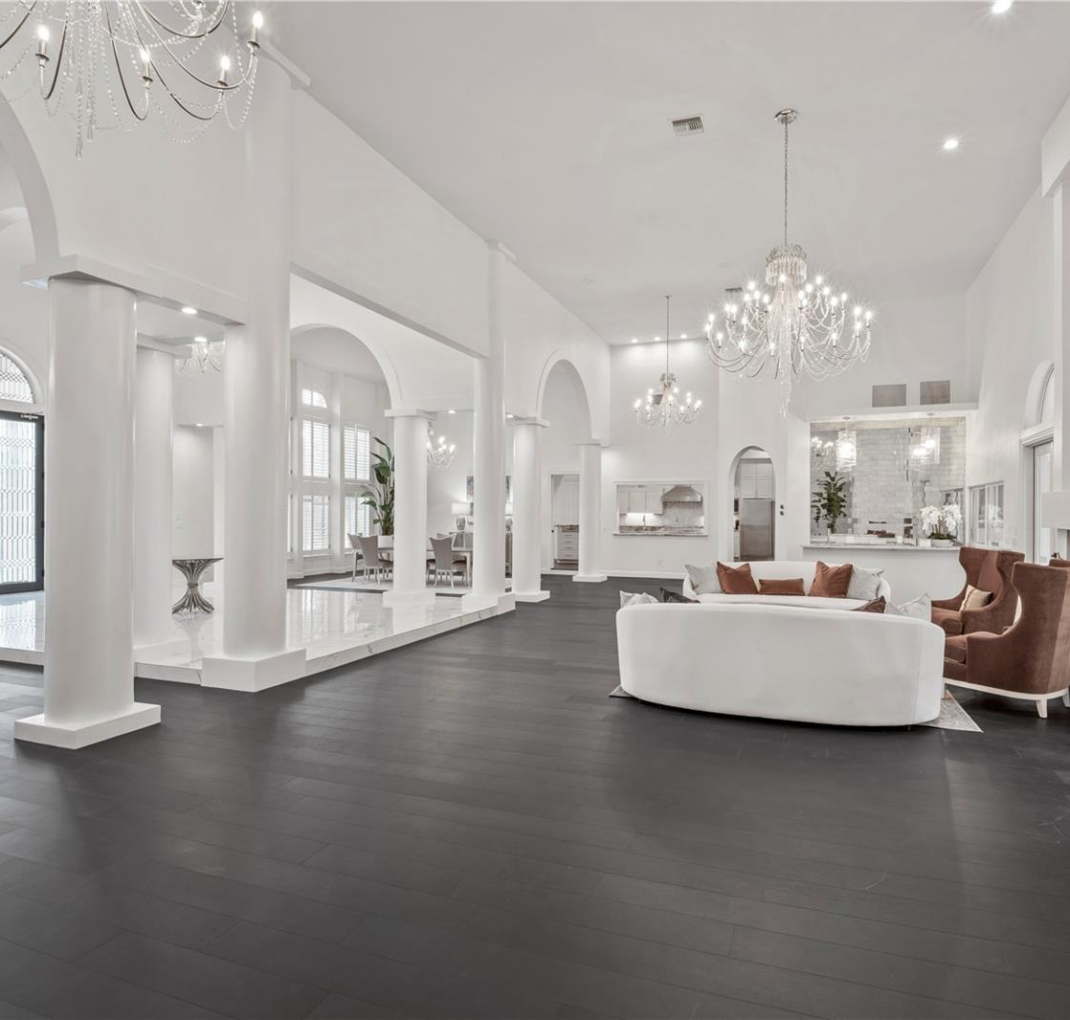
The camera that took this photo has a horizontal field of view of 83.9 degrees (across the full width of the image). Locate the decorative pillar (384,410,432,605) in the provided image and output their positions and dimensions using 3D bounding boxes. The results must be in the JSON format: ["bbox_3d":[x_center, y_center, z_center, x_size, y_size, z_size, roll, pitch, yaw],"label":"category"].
[{"bbox_3d":[-1.943,-0.058,9.434,0.560,2.900,0.560,0,0,24],"label":"decorative pillar"}]

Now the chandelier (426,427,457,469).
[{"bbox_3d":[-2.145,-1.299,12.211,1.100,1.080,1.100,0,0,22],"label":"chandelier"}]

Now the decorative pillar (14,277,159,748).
[{"bbox_3d":[-2.980,0.000,3.990,0.540,2.960,0.530,0,0,22],"label":"decorative pillar"}]

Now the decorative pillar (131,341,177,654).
[{"bbox_3d":[-3.749,-0.066,5.695,0.550,2.900,0.550,0,0,24],"label":"decorative pillar"}]

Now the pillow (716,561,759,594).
[{"bbox_3d":[2.698,0.899,7.920,0.470,0.450,0.190,-1,-15,10],"label":"pillow"}]

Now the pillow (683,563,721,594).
[{"bbox_3d":[2.223,0.908,7.900,0.450,0.440,0.180,1,-15,-4],"label":"pillow"}]

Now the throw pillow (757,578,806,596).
[{"bbox_3d":[3.060,0.955,7.400,0.600,0.240,0.140,0,-15,23],"label":"throw pillow"}]

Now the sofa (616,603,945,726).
[{"bbox_3d":[1.770,1.066,4.522,2.330,0.800,1.050,0,0,19],"label":"sofa"}]

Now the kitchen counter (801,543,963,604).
[{"bbox_3d":[5.330,1.020,9.220,2.400,0.920,0.700,0,0,18],"label":"kitchen counter"}]

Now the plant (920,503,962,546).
[{"bbox_3d":[6.608,0.244,9.698,0.580,0.690,0.450,0,0,22],"label":"plant"}]

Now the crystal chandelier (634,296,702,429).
[{"bbox_3d":[2.290,-2.550,10.260,1.200,2.290,1.200,0,0,22],"label":"crystal chandelier"}]

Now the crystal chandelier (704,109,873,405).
[{"bbox_3d":[2.417,-2.375,5.719,1.420,2.920,1.420,0,0,22],"label":"crystal chandelier"}]

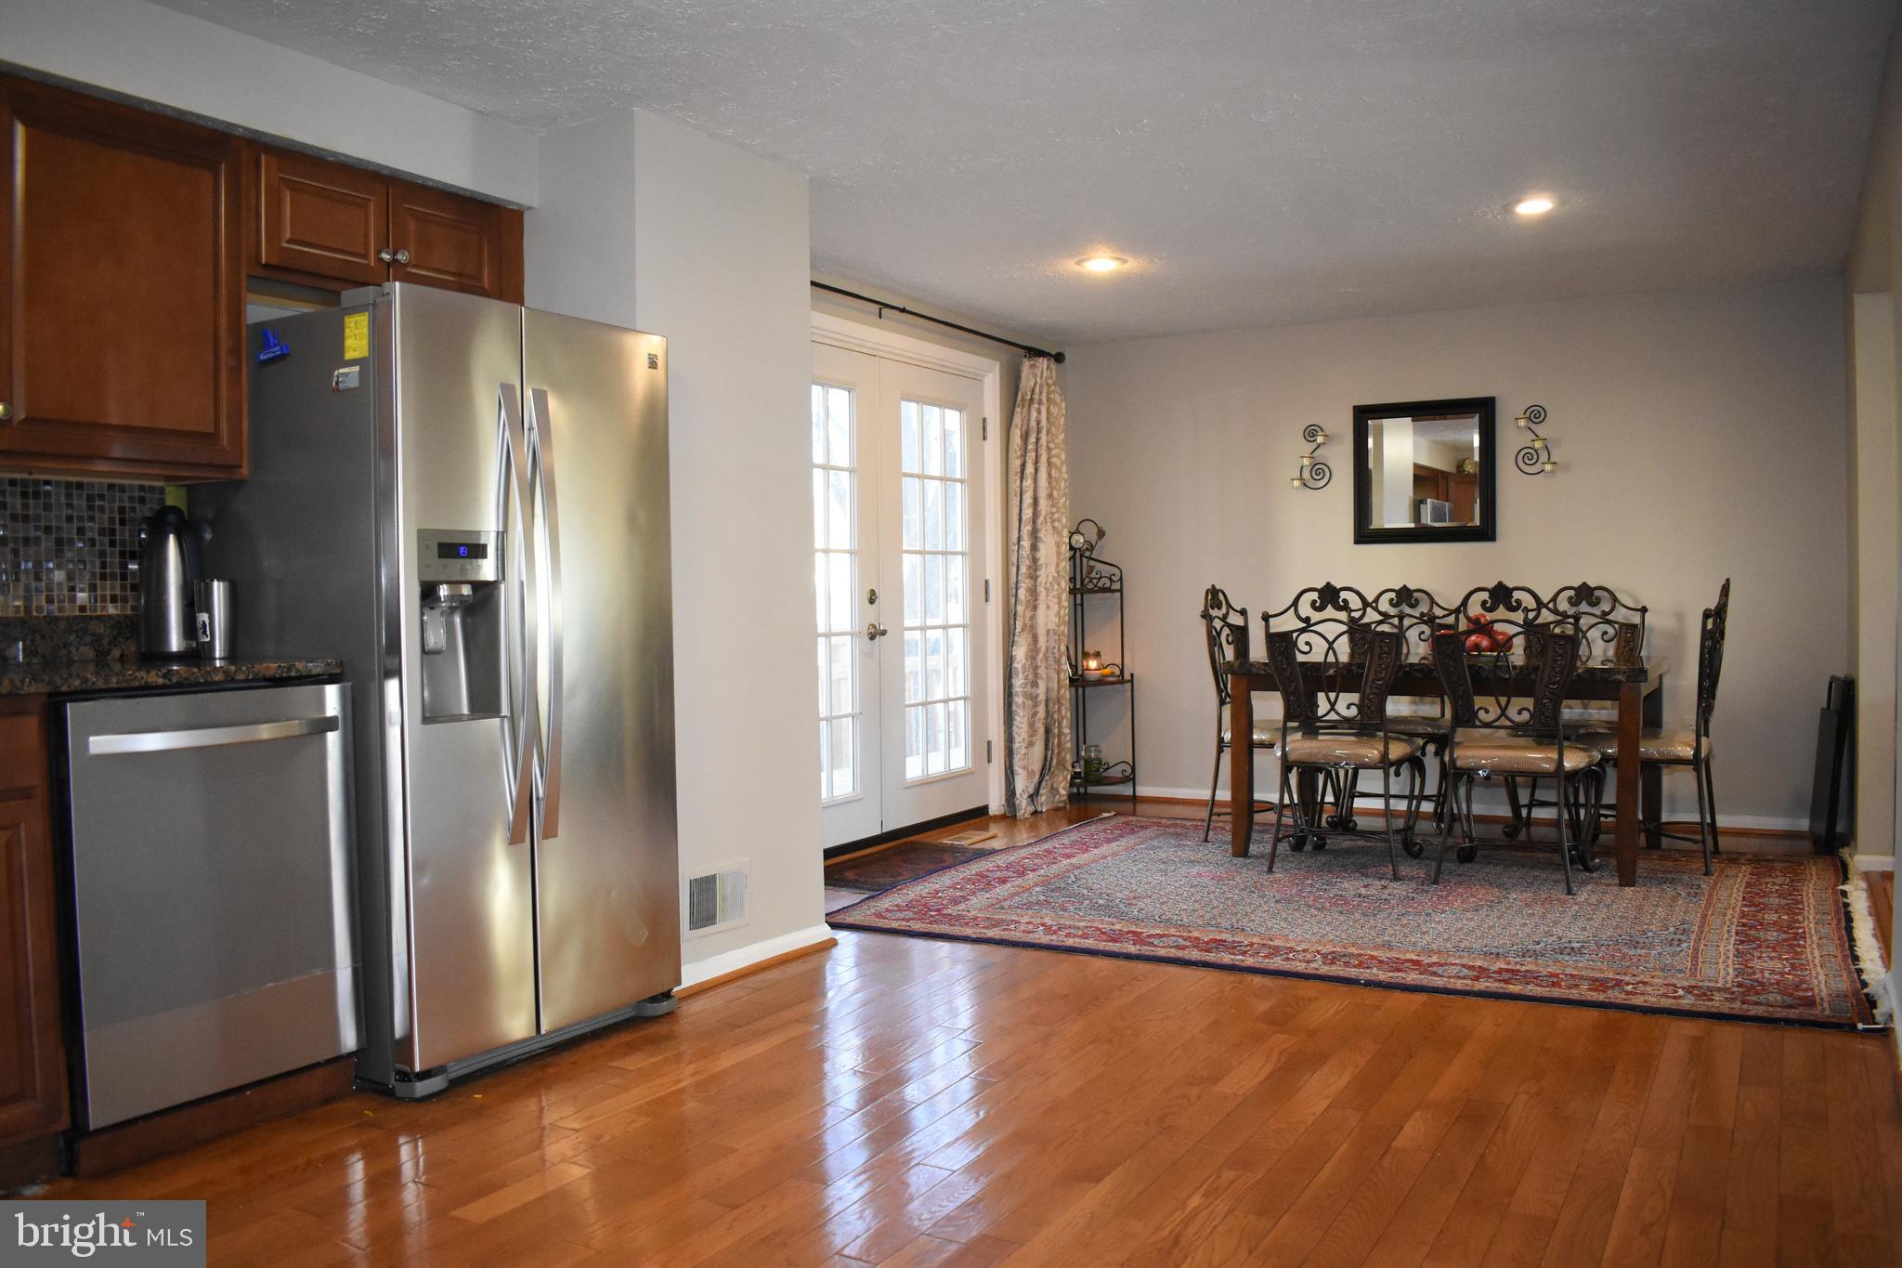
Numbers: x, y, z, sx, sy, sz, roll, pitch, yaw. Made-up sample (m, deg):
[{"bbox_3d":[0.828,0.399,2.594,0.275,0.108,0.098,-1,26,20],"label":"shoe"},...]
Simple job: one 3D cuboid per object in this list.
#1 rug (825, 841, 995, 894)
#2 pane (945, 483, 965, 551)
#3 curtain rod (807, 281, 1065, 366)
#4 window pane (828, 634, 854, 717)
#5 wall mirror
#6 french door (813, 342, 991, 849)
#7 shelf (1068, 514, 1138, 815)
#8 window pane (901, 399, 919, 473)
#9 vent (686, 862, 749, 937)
[{"bbox_3d":[-0.186,0.916,5.613,0.560,0.012,0.950,0,2,31],"label":"rug"},{"bbox_3d":[0.021,-0.551,6.691,0.020,0.307,0.179,0,2,31],"label":"pane"},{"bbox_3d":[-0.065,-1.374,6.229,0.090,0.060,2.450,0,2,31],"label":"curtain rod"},{"bbox_3d":[-0.453,0.169,5.886,0.020,0.325,0.181,0,2,31],"label":"window pane"},{"bbox_3d":[2.179,-0.746,6.580,0.635,0.652,0.035,0,2,31],"label":"wall mirror"},{"bbox_3d":[-0.329,-0.167,6.097,0.070,2.034,1.864,0,2,31],"label":"french door"},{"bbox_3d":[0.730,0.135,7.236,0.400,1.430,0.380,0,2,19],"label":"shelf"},{"bbox_3d":[-0.179,-0.867,6.248,0.020,0.325,0.148,0,2,31],"label":"window pane"},{"bbox_3d":[-0.660,0.753,4.065,0.020,0.200,0.286,0,2,31],"label":"vent"}]

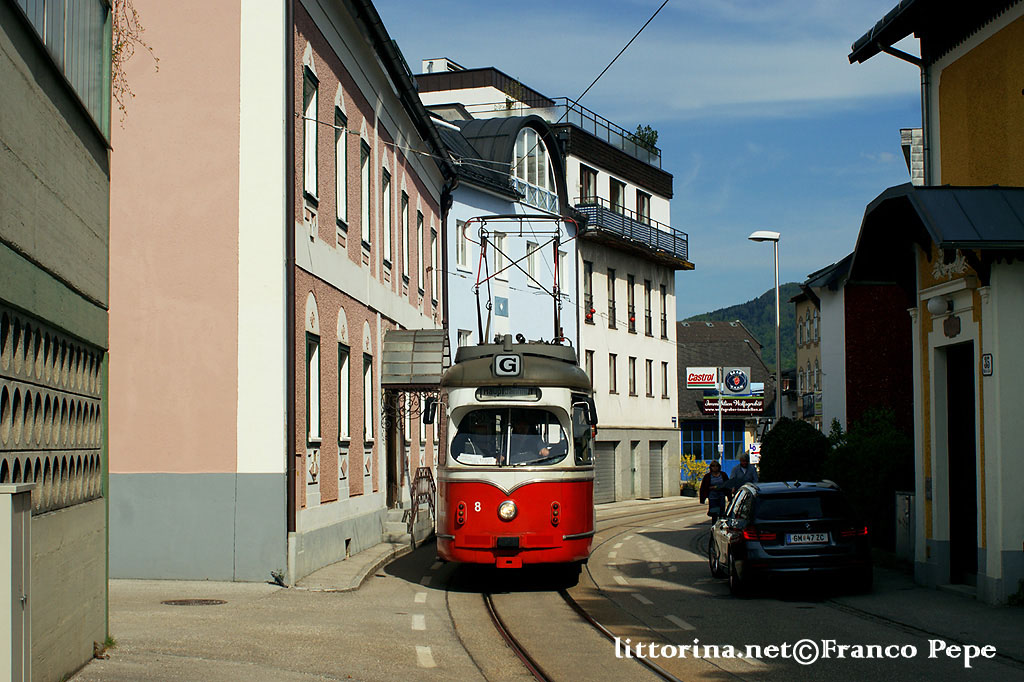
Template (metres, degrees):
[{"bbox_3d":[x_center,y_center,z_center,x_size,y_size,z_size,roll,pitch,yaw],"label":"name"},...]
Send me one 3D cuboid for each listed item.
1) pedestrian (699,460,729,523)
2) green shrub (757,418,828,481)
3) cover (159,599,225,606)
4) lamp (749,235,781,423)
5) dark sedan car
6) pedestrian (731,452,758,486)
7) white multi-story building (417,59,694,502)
[{"bbox_3d":[4.017,3.212,29.345,0.560,1.660,0.360,-1,-4,7],"label":"pedestrian"},{"bbox_3d":[5.710,2.814,29.873,1.500,2.500,1.500,0,-4,0],"label":"green shrub"},{"bbox_3d":[-3.952,3.252,18.376,0.800,0.040,0.800,0,-4,0],"label":"cover"},{"bbox_3d":[6.175,0.914,36.022,0.800,7.150,0.300,-1,-4,11],"label":"lamp"},{"bbox_3d":[3.778,2.694,20.486,1.840,1.450,4.620,-1,-4,3],"label":"dark sedan car"},{"bbox_3d":[4.673,3.158,29.649,0.580,1.800,0.360,-1,-4,9],"label":"pedestrian"},{"bbox_3d":[0.134,-2.037,54.976,10.600,15.800,11.200,-2,-4,25],"label":"white multi-story building"}]

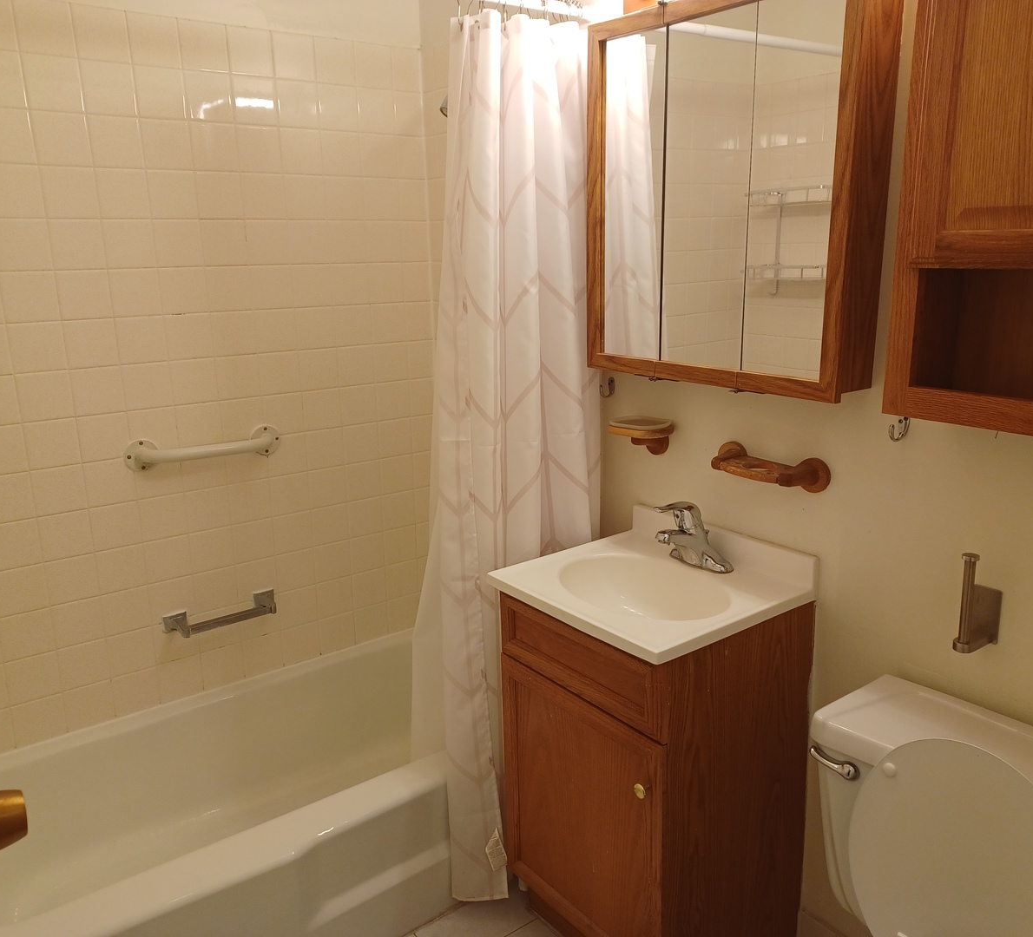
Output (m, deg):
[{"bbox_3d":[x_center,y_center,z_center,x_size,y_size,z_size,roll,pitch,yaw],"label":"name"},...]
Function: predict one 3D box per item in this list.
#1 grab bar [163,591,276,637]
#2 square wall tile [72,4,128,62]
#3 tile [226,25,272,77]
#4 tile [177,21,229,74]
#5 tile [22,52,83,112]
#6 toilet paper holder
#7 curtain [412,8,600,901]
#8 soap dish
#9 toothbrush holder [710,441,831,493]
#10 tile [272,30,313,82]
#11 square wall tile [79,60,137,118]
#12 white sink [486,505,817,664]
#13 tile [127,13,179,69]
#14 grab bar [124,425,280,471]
[{"bbox_3d":[-0.756,0.381,2.348,0.289,0.047,0.065,-11,17,-35],"label":"grab bar"},{"bbox_3d":[-0.905,-0.946,1.969,0.108,0.108,0.010,-11,17,-35],"label":"square wall tile"},{"bbox_3d":[-0.637,-0.995,2.160,0.108,0.107,0.010,-11,17,-35],"label":"tile"},{"bbox_3d":[-0.727,-0.979,2.097,0.108,0.108,0.010,-11,17,-35],"label":"tile"},{"bbox_3d":[-0.991,-0.822,1.933,0.108,0.108,0.010,-11,17,-35],"label":"tile"},{"bbox_3d":[0.701,0.201,1.388,0.076,0.160,0.050,-11,17,-35],"label":"toilet paper holder"},{"bbox_3d":[0.027,0.035,1.956,0.440,1.850,0.165,-11,17,-35],"label":"curtain"},{"bbox_3d":[0.260,-0.058,1.899,0.112,0.079,0.130,-11,17,-35],"label":"soap dish"},{"bbox_3d":[0.469,0.002,1.749,0.076,0.067,0.265,-12,17,-36],"label":"toothbrush holder"},{"bbox_3d":[-0.549,-1.012,2.223,0.108,0.108,0.010,-11,17,-35],"label":"tile"},{"bbox_3d":[-0.901,-0.839,1.997,0.108,0.108,0.010,-11,17,-35],"label":"square wall tile"},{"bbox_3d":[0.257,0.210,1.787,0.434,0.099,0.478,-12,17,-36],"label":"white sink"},{"bbox_3d":[-0.816,-0.962,2.033,0.108,0.108,0.010,-11,17,-35],"label":"tile"},{"bbox_3d":[-0.759,-0.044,2.246,0.390,0.082,0.066,-11,17,-35],"label":"grab bar"}]

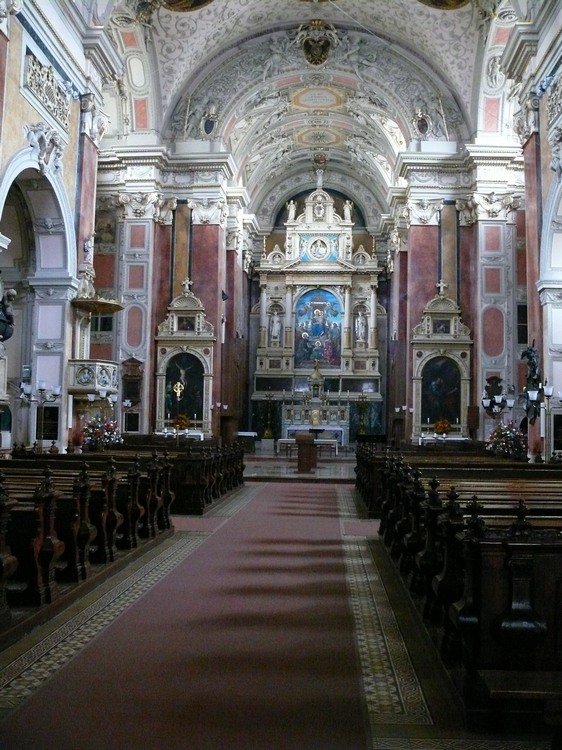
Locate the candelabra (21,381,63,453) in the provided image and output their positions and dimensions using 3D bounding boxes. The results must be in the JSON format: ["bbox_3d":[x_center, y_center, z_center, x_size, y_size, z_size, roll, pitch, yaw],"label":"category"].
[{"bbox_3d":[-5.053,1.367,15.881,0.820,2.424,0.500,1,-4,4],"label":"candelabra"}]

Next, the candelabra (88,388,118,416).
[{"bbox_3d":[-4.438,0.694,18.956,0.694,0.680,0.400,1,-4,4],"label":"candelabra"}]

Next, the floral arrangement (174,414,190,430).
[{"bbox_3d":[-4.351,2.098,33.485,0.665,0.699,0.620,1,-4,4],"label":"floral arrangement"}]

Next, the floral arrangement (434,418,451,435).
[{"bbox_3d":[6.979,2.225,32.760,0.701,0.701,0.613,1,-4,4],"label":"floral arrangement"}]

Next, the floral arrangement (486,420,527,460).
[{"bbox_3d":[5.934,1.706,19.904,1.098,1.098,1.018,1,-4,4],"label":"floral arrangement"}]

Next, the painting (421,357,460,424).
[{"bbox_3d":[7.010,0.687,33.173,1.745,2.983,0.150,1,-4,4],"label":"painting"}]

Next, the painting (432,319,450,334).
[{"bbox_3d":[7.107,-2.128,33.572,0.774,0.668,0.100,1,-4,4],"label":"painting"}]

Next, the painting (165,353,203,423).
[{"bbox_3d":[-4.335,0.538,34.101,1.714,3.102,0.120,1,-4,4],"label":"painting"}]

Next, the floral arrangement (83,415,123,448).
[{"bbox_3d":[-5.275,1.684,22.403,1.046,1.000,0.950,1,-4,4],"label":"floral arrangement"}]

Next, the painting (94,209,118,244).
[{"bbox_3d":[-8.212,-6.931,35.382,1.161,1.683,0.100,1,-4,4],"label":"painting"}]

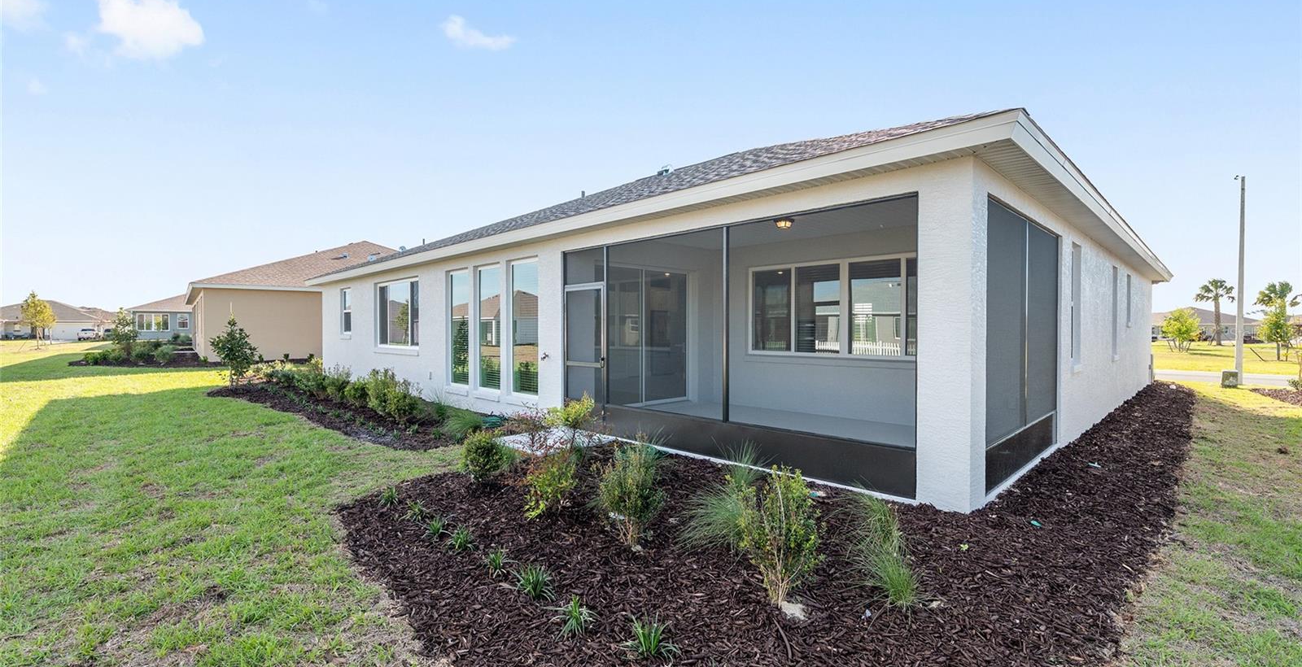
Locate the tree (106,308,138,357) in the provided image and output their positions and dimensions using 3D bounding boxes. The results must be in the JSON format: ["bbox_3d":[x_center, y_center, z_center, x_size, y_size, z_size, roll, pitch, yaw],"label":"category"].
[{"bbox_3d":[-24.778,-0.048,25.500,1.025,2.295,1.025,-1,1,-44],"label":"tree"}]

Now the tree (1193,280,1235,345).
[{"bbox_3d":[62.296,-2.334,60.000,3.217,7.368,3.217,-1,1,-44],"label":"tree"}]

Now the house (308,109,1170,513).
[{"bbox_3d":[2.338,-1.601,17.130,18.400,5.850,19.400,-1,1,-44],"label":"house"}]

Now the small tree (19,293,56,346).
[{"bbox_3d":[-45.245,-0.975,40.000,1.792,4.199,1.792,1,1,41],"label":"small tree"}]

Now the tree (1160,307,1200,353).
[{"bbox_3d":[42.024,-0.323,43.000,2.317,3.547,2.317,1,1,44],"label":"tree"}]

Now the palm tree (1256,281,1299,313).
[{"bbox_3d":[69.330,-2.193,60.000,3.243,7.087,3.243,-1,1,-41],"label":"palm tree"}]

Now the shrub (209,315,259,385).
[{"bbox_3d":[-10.383,0.405,13.500,0.972,1.772,0.972,0,1,-38],"label":"shrub"}]

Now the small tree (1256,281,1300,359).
[{"bbox_3d":[35.243,-0.500,30.500,1.658,4.031,1.658,-1,1,-41],"label":"small tree"}]

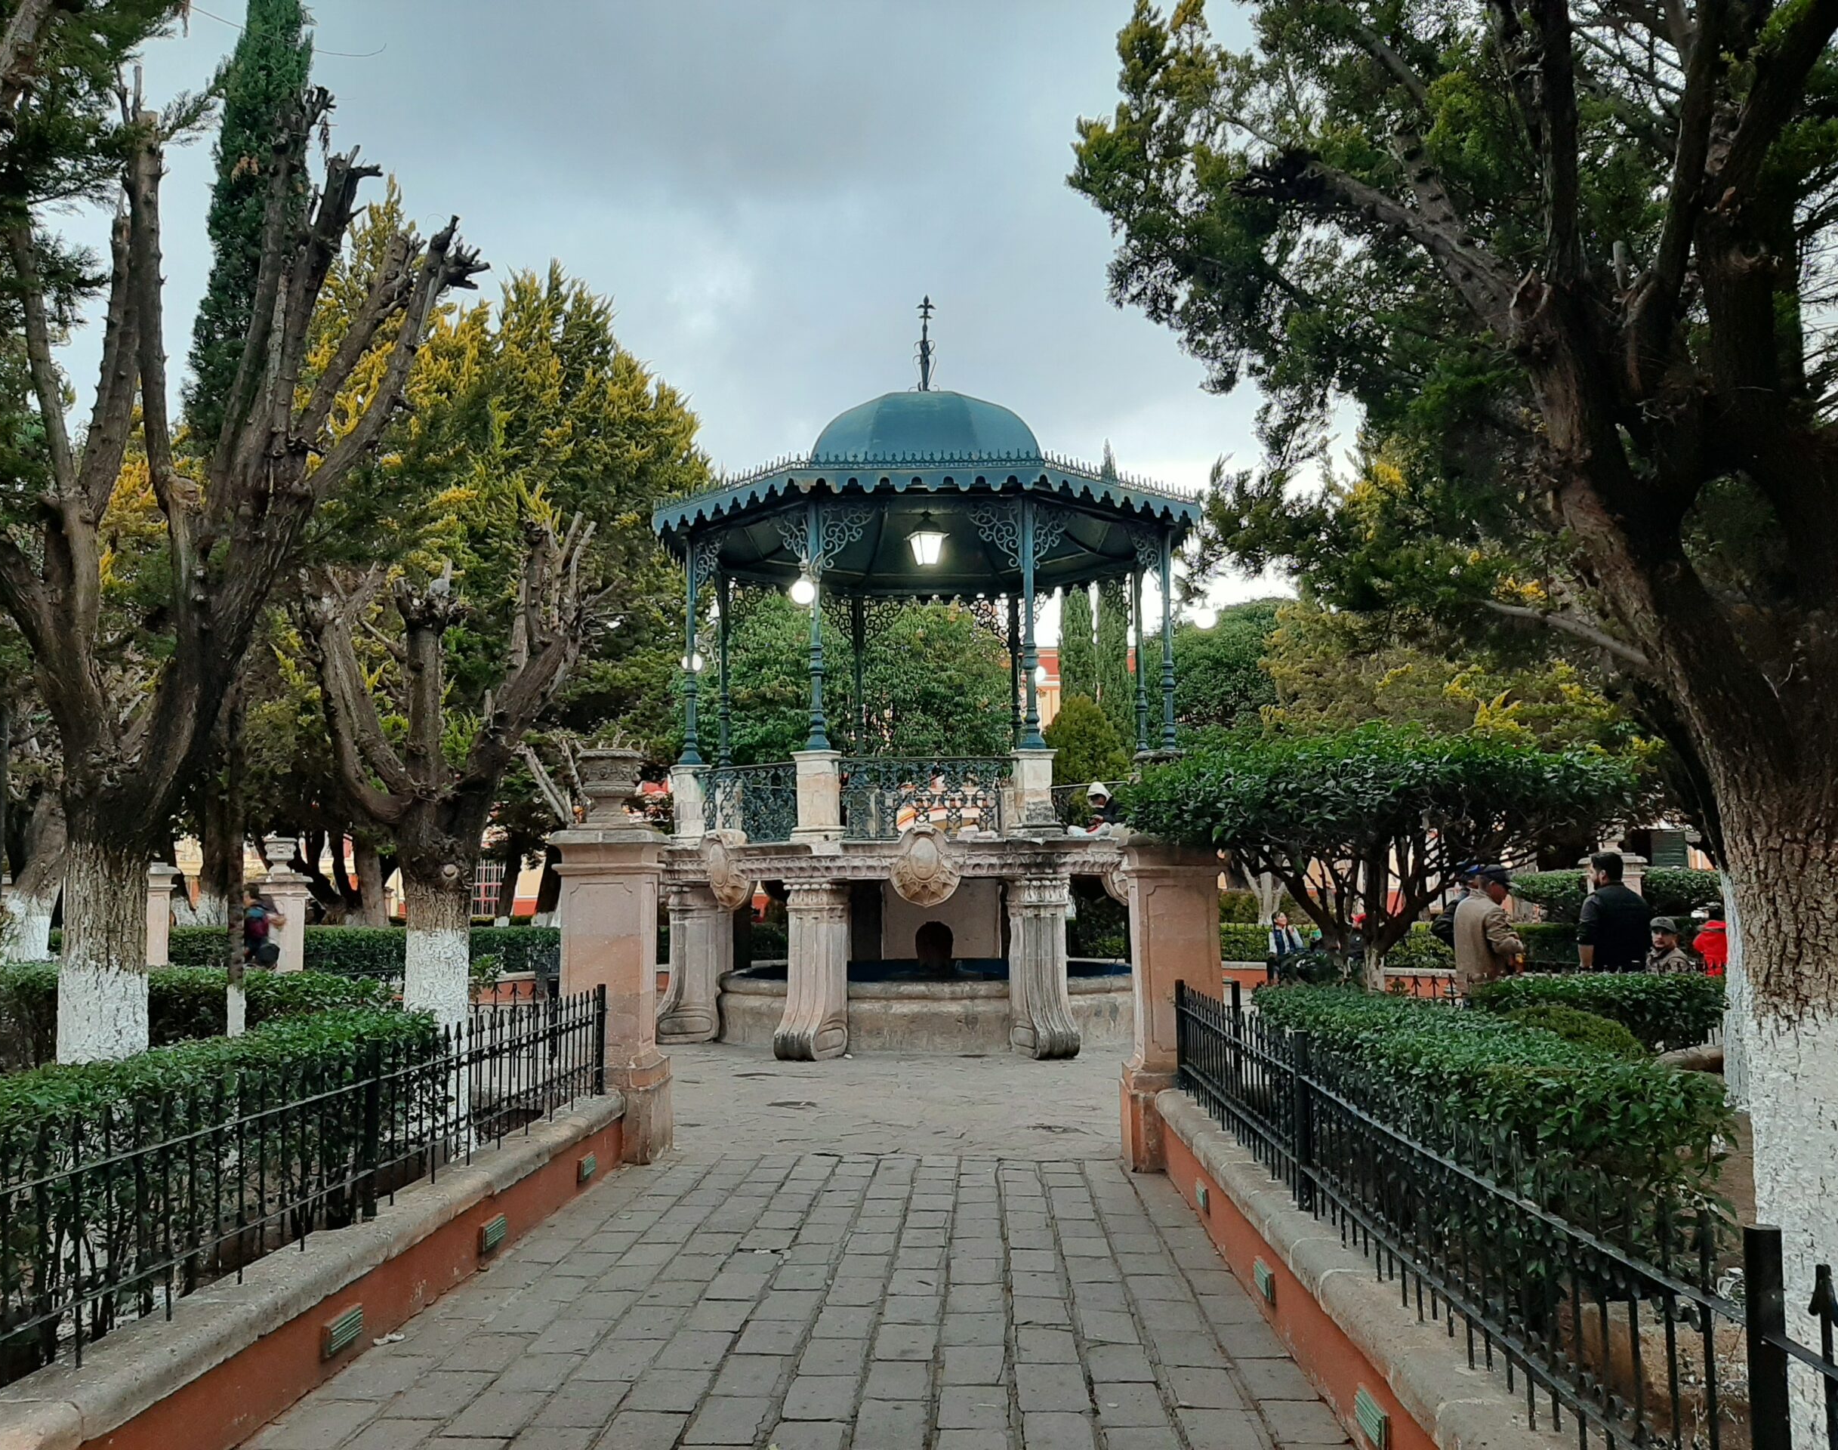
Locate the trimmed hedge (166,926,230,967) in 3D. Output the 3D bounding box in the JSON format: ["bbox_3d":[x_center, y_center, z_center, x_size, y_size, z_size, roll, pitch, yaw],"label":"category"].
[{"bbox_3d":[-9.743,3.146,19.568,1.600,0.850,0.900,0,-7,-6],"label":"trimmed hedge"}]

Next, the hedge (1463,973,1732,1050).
[{"bbox_3d":[4.086,1.808,8.692,1.800,0.600,0.650,4,-8,-30],"label":"hedge"}]

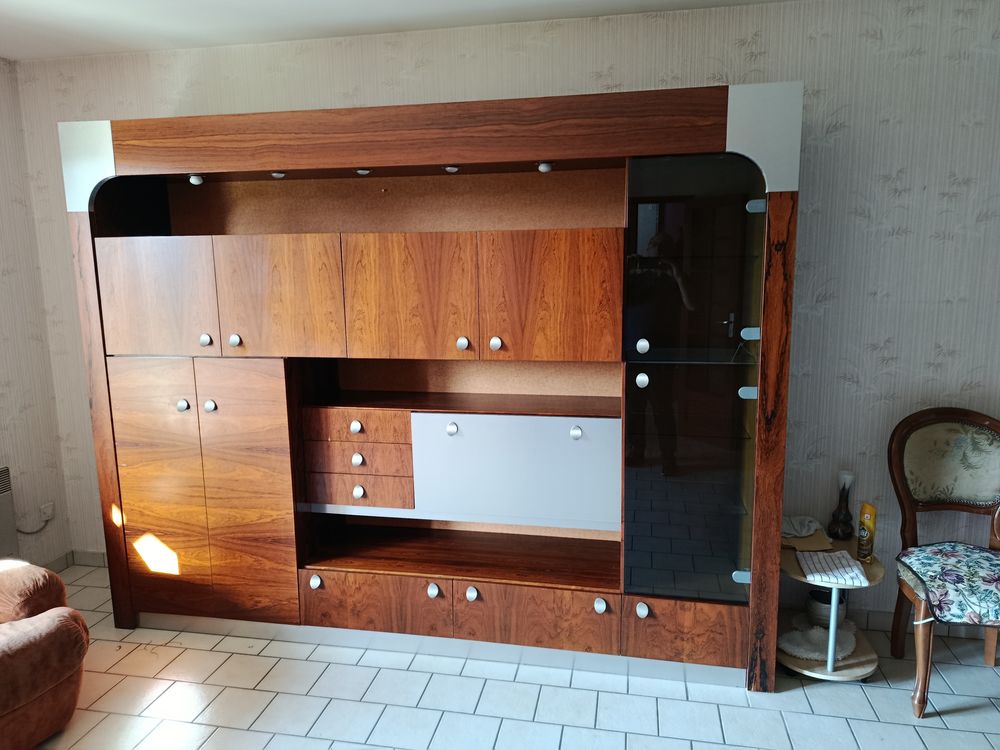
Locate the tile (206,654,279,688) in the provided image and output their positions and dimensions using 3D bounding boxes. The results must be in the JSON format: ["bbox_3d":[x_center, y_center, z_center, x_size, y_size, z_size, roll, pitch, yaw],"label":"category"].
[{"bbox_3d":[-0.965,1.116,2.604,0.200,0.010,0.199,1,9,11],"label":"tile"}]

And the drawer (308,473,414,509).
[{"bbox_3d":[-0.510,0.424,2.846,0.435,0.126,0.334,1,9,11],"label":"drawer"}]

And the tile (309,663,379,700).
[{"bbox_3d":[-0.567,1.126,2.532,0.199,0.010,0.199,1,9,11],"label":"tile"}]

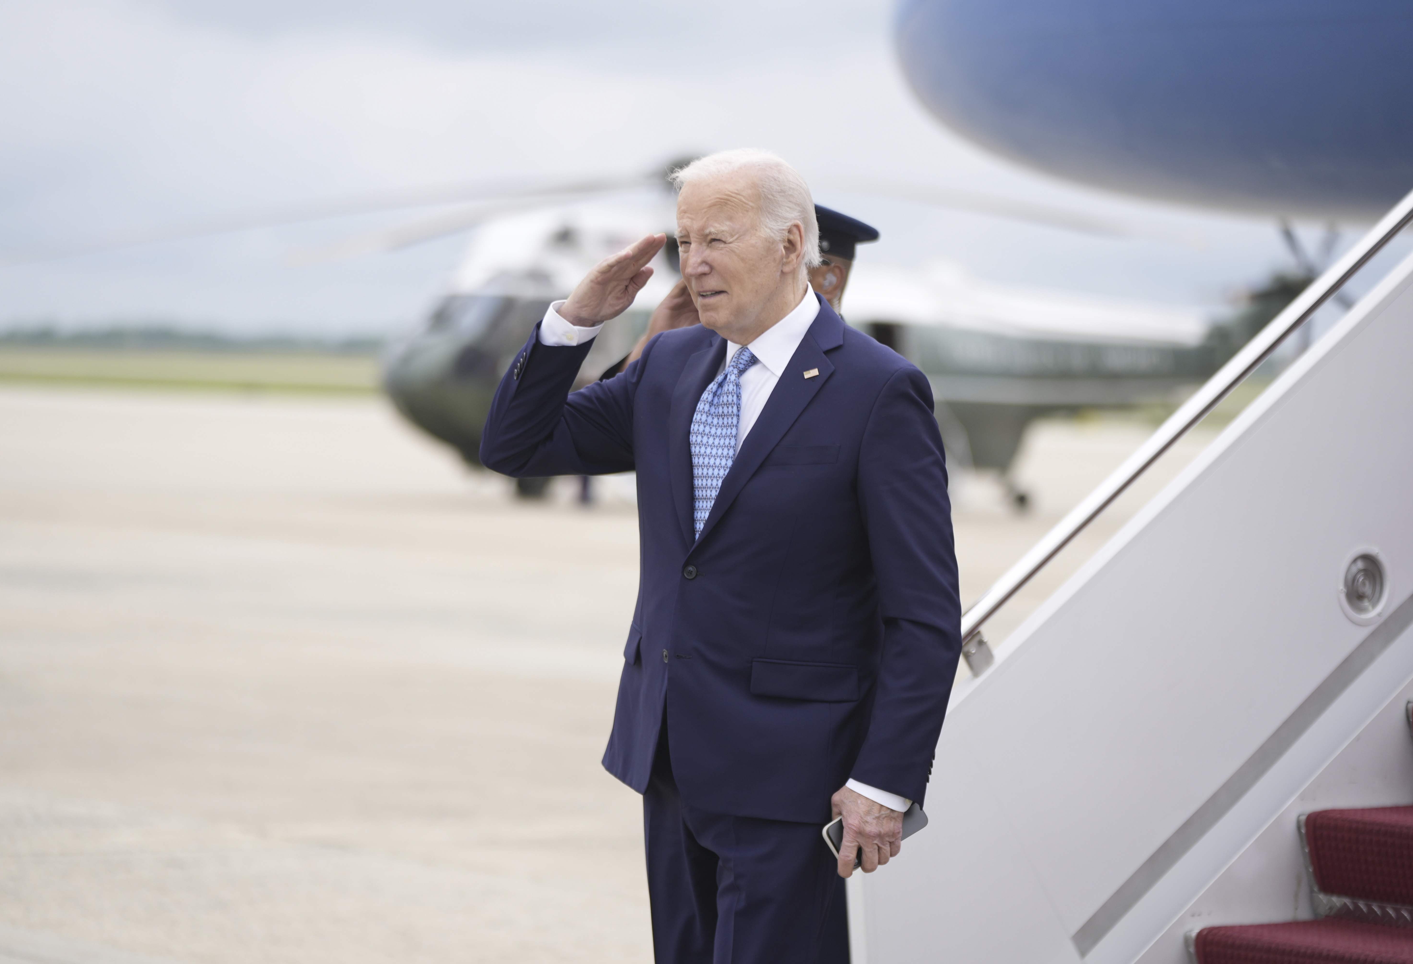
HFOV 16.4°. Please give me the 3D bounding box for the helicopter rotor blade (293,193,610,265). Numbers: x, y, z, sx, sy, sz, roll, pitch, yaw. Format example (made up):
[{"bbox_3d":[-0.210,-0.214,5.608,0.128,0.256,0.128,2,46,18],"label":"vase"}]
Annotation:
[{"bbox_3d":[-2.753,-3.414,62.555,0.460,0.220,8.690,3,11,32],"label":"helicopter rotor blade"}]

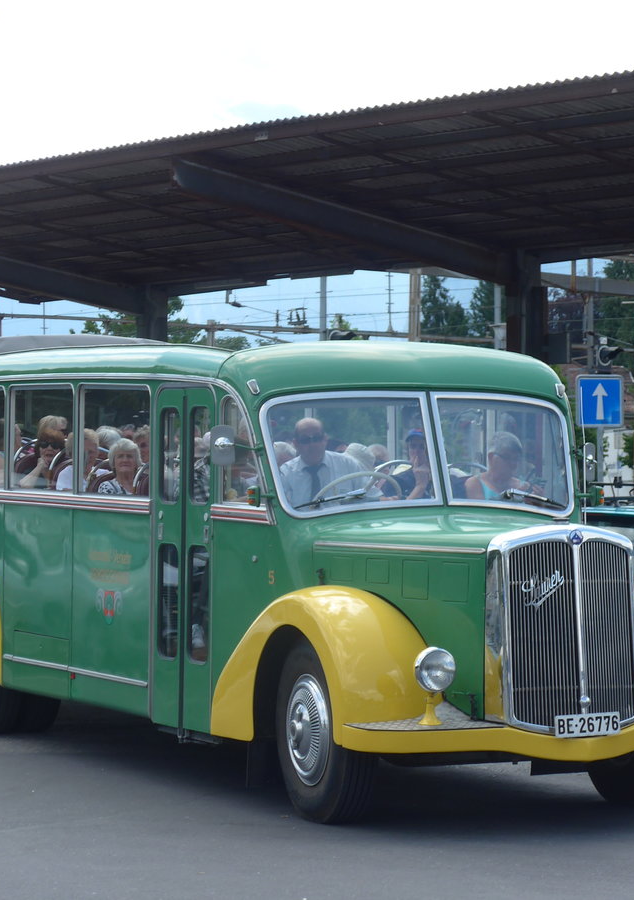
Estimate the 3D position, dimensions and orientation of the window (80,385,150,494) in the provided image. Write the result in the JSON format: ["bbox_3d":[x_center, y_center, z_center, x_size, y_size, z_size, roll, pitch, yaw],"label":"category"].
[{"bbox_3d":[-1.201,-0.060,20.084,0.060,0.660,1.210,0,0,-24],"label":"window"}]

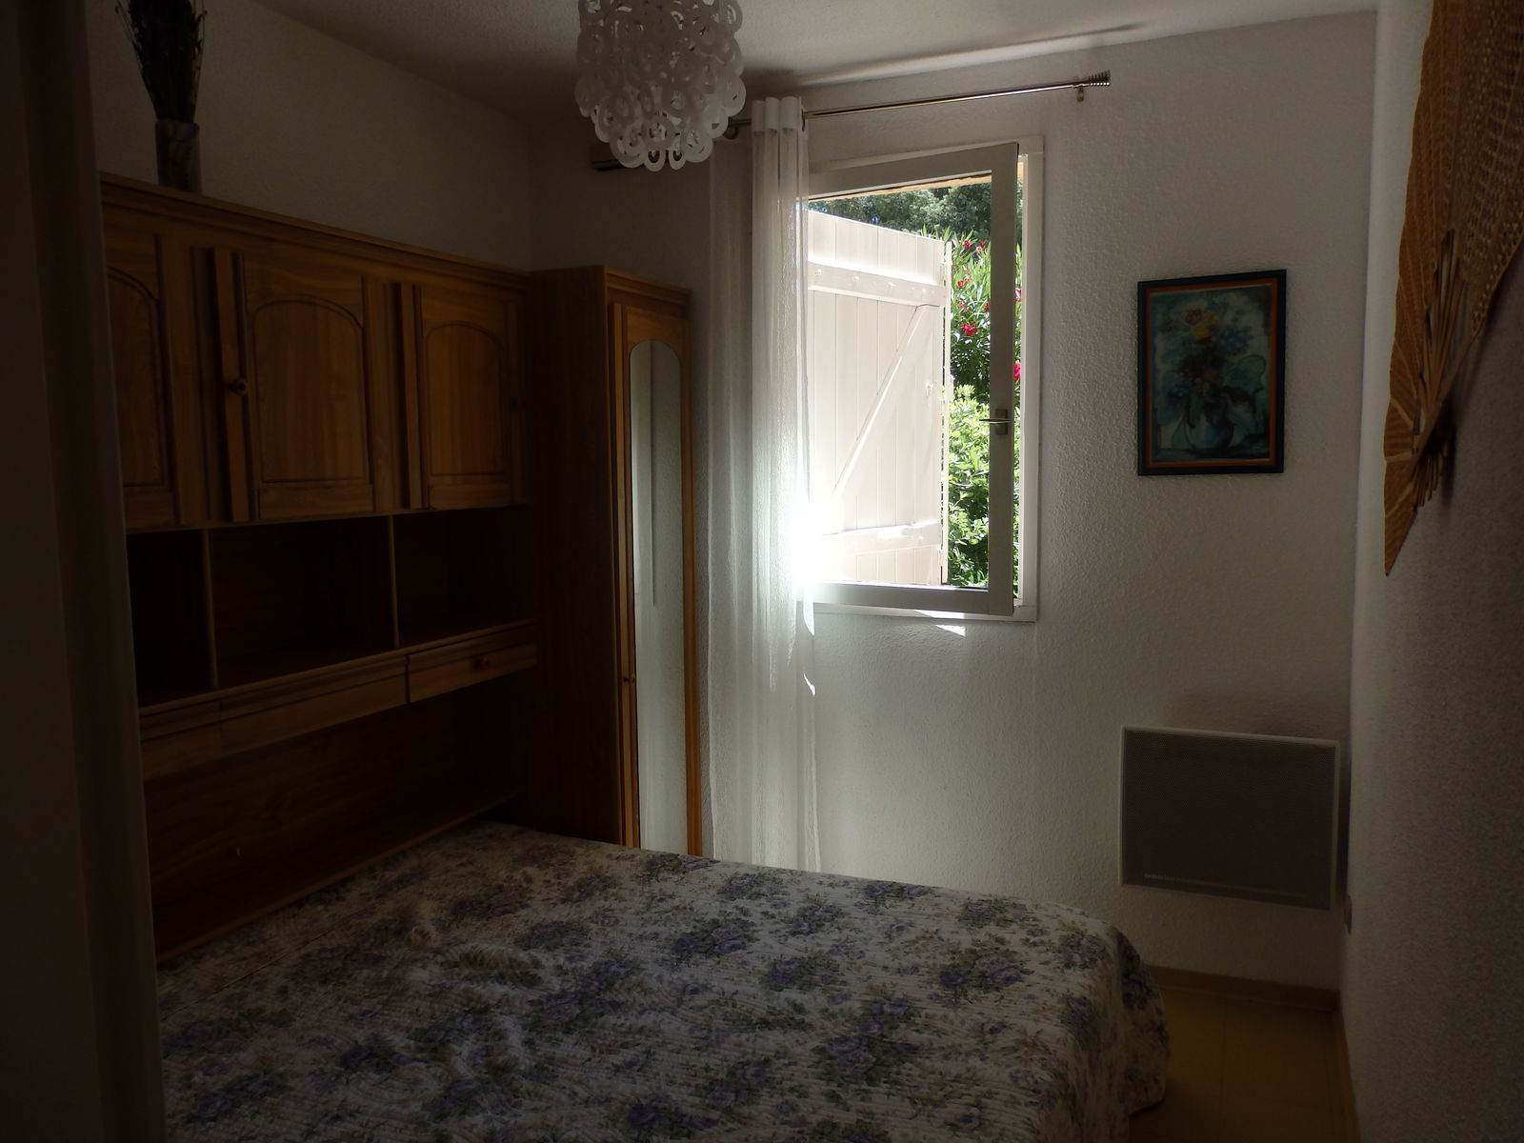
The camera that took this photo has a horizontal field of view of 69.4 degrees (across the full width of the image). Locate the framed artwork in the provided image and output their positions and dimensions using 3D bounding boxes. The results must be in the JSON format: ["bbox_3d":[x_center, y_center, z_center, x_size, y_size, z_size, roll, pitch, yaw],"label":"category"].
[{"bbox_3d":[1.142,-0.496,2.804,0.344,0.497,0.025,1,6,22],"label":"framed artwork"}]

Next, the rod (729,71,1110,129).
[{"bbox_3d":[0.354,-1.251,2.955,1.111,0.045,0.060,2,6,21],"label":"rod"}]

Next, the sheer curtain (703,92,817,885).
[{"bbox_3d":[0.001,-0.120,3.218,0.346,2.417,0.110,1,6,22],"label":"sheer curtain"}]

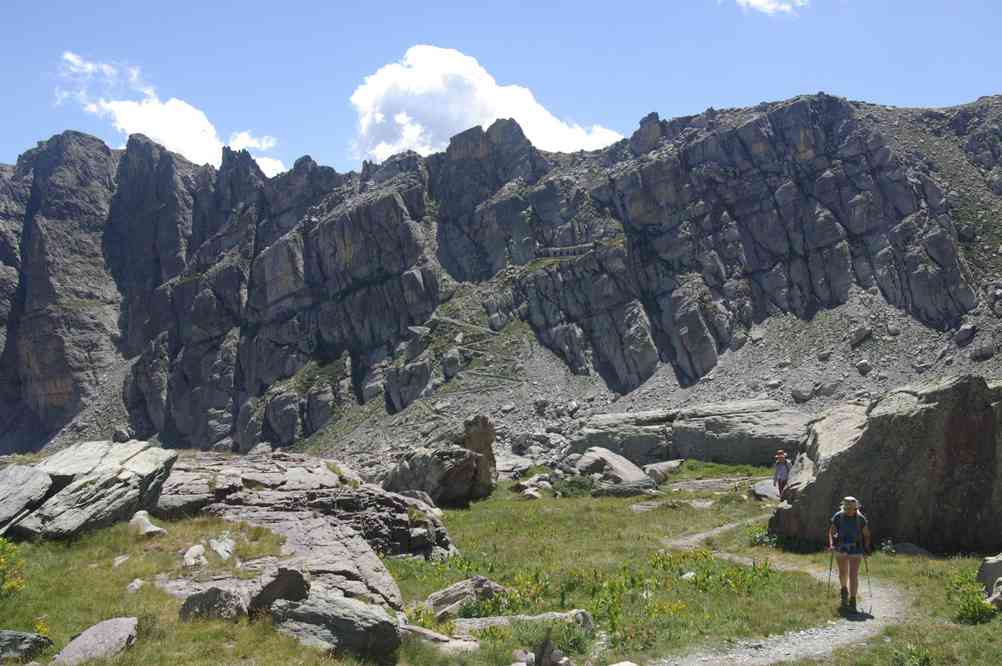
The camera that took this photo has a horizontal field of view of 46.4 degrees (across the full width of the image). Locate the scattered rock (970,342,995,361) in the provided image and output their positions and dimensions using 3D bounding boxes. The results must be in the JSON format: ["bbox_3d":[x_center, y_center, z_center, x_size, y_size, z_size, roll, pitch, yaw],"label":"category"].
[{"bbox_3d":[76.278,2.931,185.000,3.400,2.800,3.000,0,-4,0],"label":"scattered rock"}]

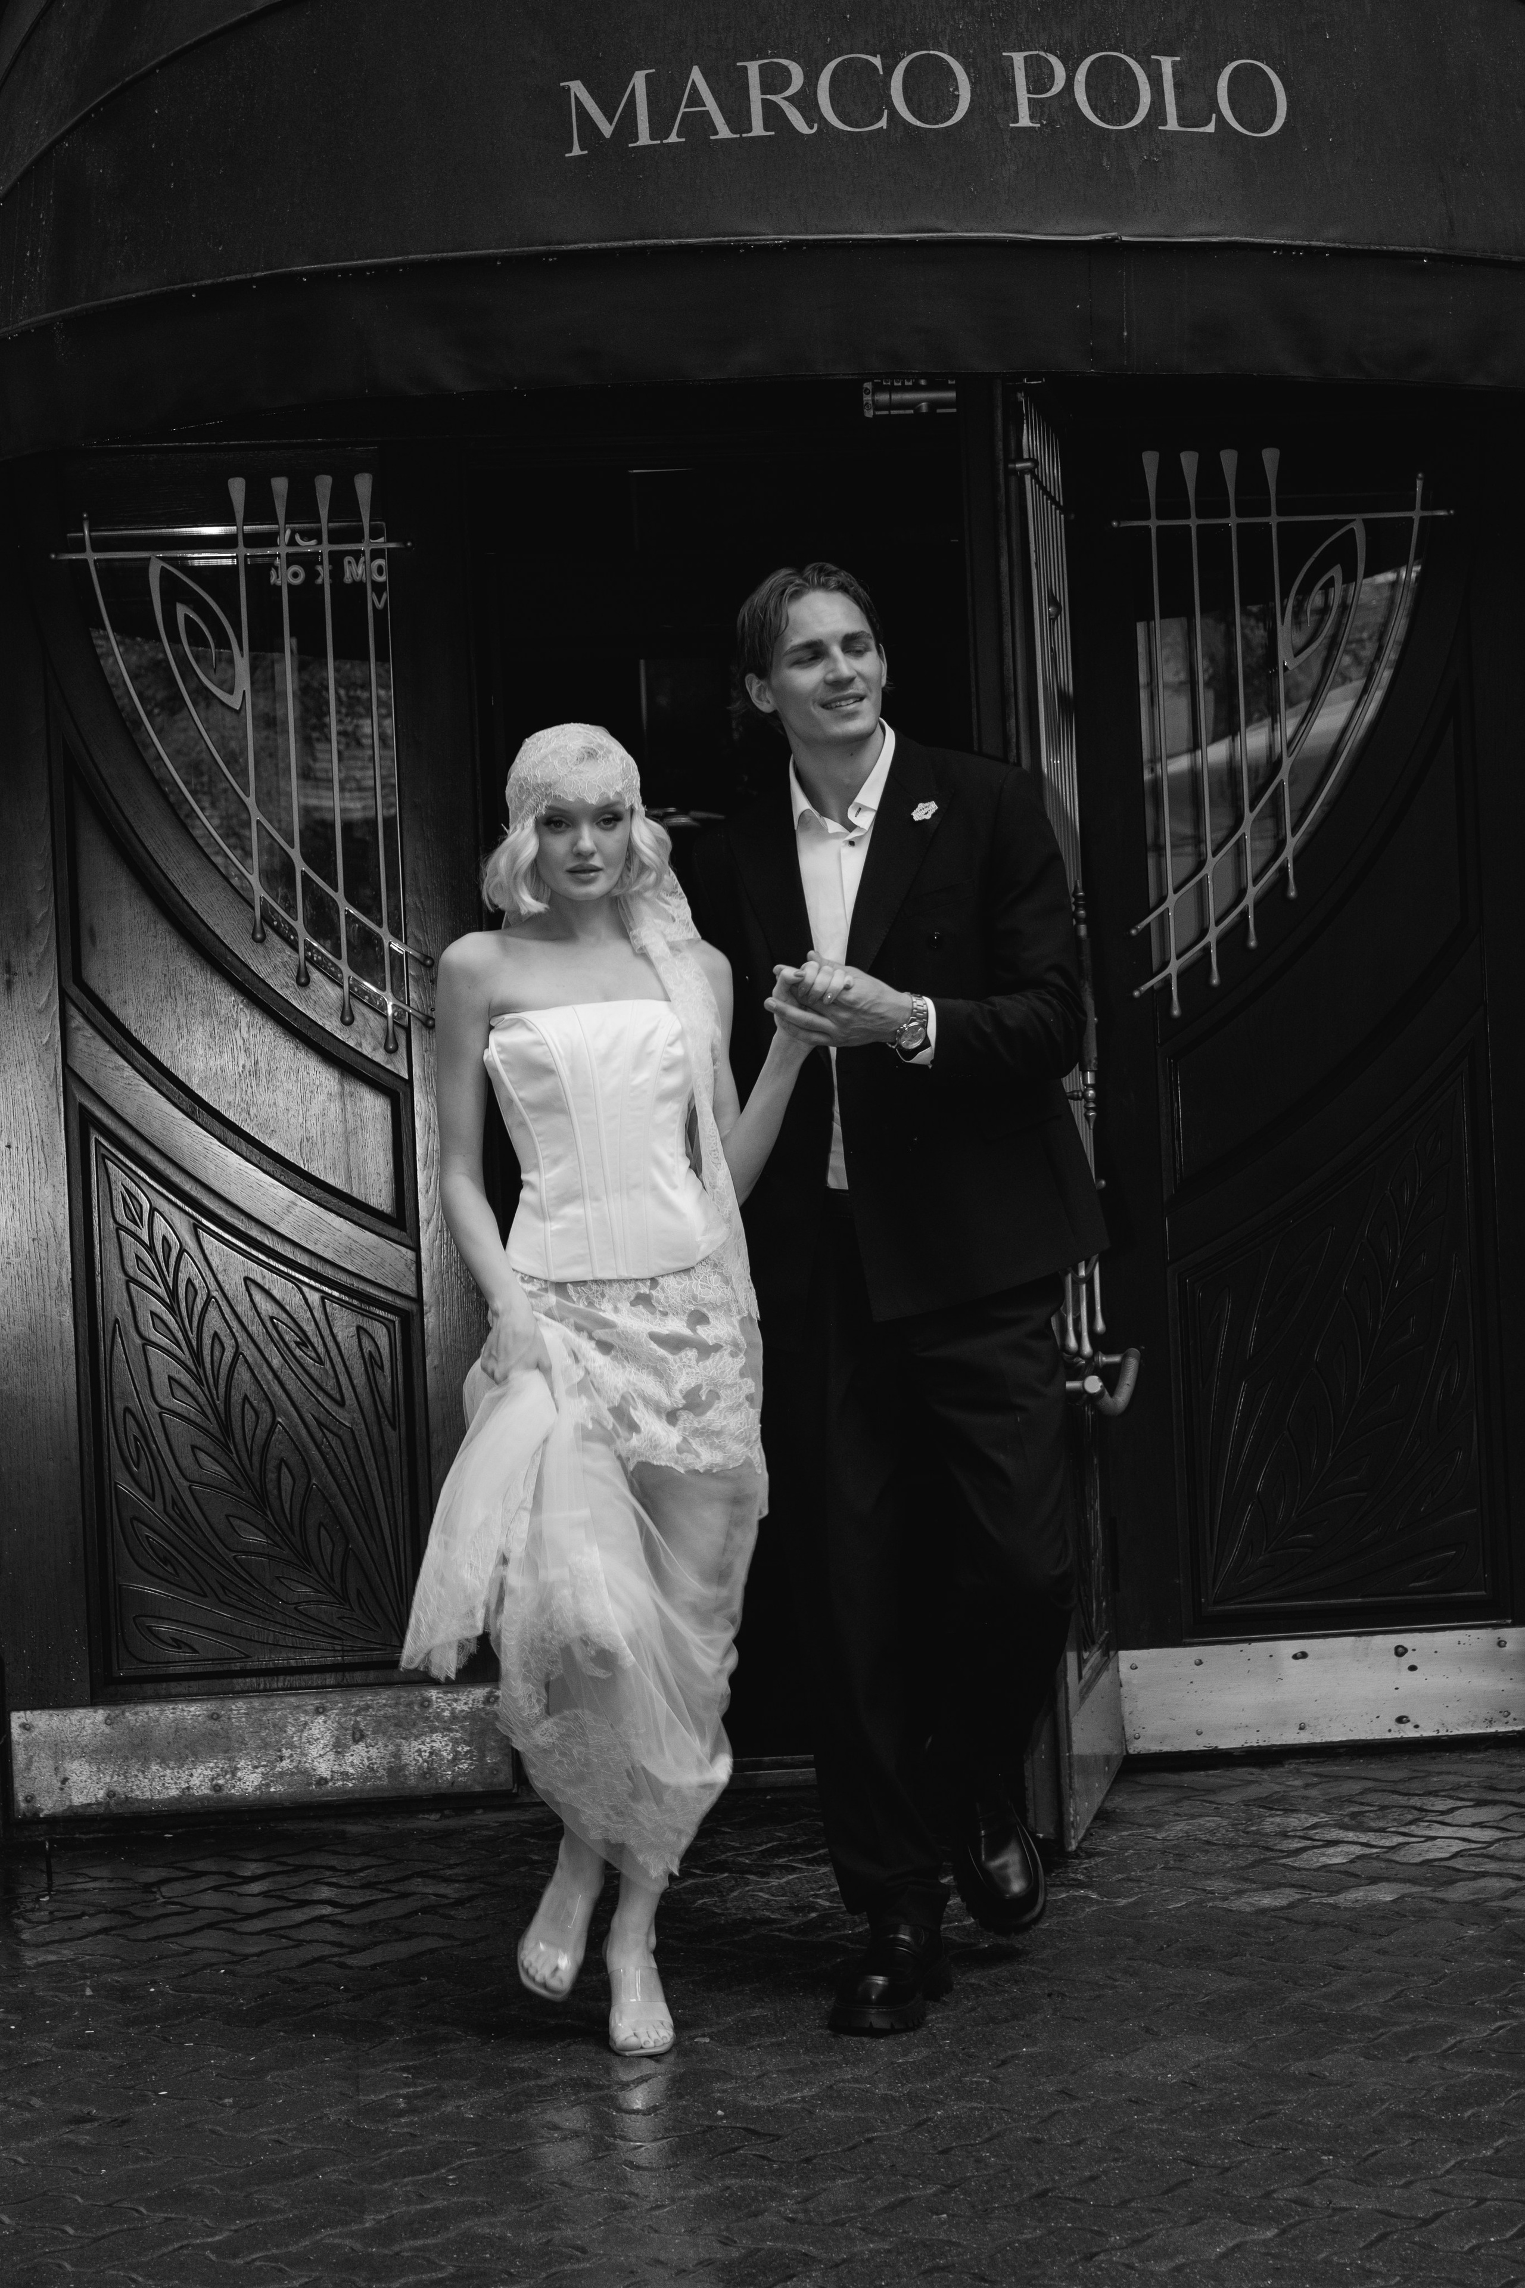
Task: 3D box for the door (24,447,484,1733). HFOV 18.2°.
[{"bbox_3d":[-0.883,-0.033,8.092,0.830,2.310,0.080,-3,1,-6],"label":"door"}]

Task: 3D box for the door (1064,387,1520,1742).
[{"bbox_3d":[0.989,-0.117,8.281,0.830,2.310,0.080,-3,1,-6],"label":"door"}]

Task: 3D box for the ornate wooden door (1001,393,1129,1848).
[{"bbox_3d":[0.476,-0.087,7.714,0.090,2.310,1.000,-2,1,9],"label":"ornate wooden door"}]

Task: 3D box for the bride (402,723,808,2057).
[{"bbox_3d":[-0.205,0.302,6.174,0.520,1.690,0.500,-2,1,1],"label":"bride"}]

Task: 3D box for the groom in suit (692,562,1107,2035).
[{"bbox_3d":[0.183,0.183,6.363,0.560,1.890,0.550,-2,1,6],"label":"groom in suit"}]

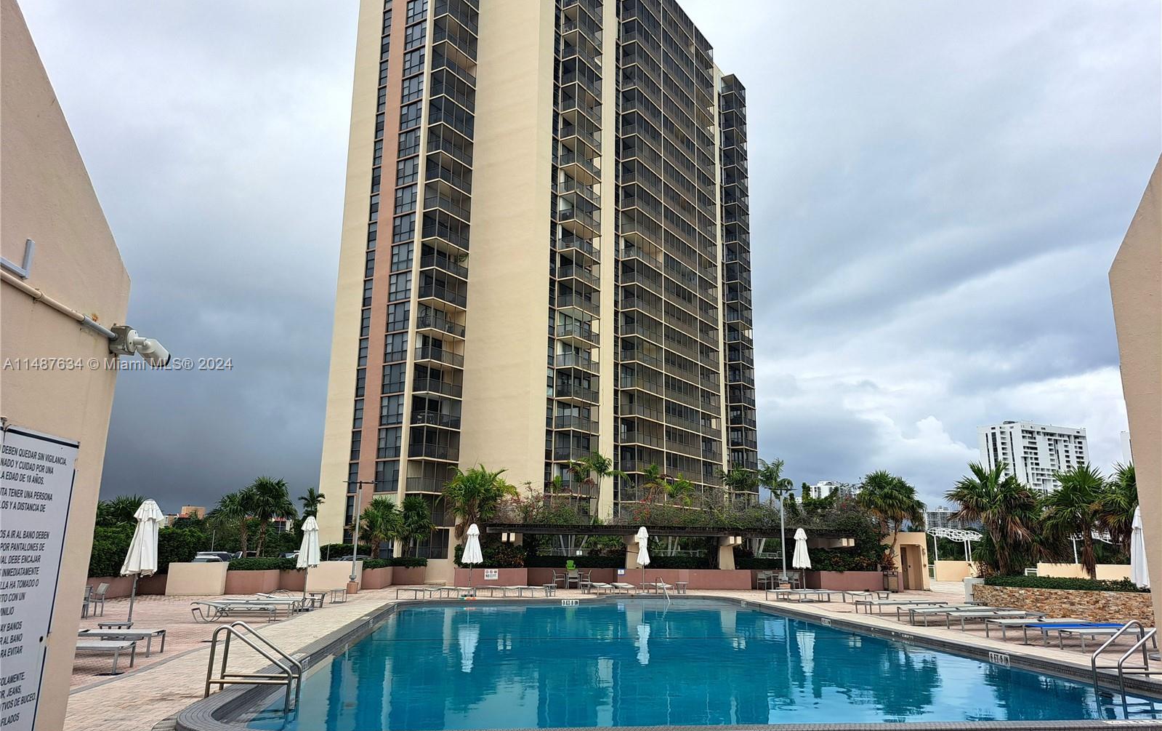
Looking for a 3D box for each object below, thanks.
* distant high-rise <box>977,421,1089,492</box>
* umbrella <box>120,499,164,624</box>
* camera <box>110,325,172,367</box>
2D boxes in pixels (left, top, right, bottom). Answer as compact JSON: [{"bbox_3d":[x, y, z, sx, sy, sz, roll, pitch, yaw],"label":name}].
[{"bbox_3d":[254.000,72.000,444.000,58.000,75.000,25.000,7,-15,-27],"label":"distant high-rise"},{"bbox_3d":[-8.465,3.863,15.544,0.720,2.550,0.720,0,-13,0],"label":"umbrella"},{"bbox_3d":[-1.678,-0.075,3.080,0.165,0.145,0.190,-2,-24,9],"label":"camera"}]

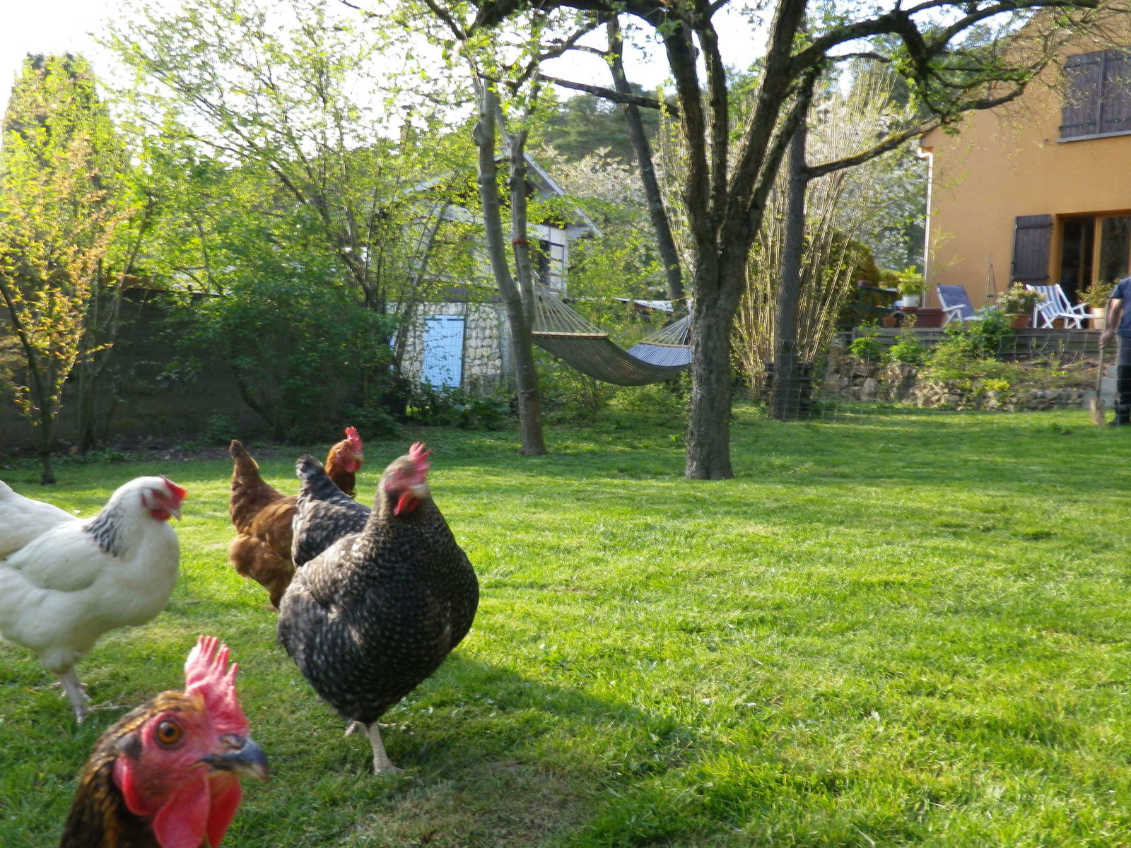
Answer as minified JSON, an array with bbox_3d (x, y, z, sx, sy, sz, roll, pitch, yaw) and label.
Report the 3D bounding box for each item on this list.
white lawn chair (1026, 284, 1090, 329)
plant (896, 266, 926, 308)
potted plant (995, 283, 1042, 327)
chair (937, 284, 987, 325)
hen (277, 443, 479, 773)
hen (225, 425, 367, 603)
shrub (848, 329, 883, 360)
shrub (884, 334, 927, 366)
[{"bbox_3d":[8.163,-1.911,15.700,0.620,0.870,0.880,0,4,-12],"label":"white lawn chair"},{"bbox_3d":[5.732,-2.269,15.700,0.500,0.690,0.500,3,4,23],"label":"plant"},{"bbox_3d":[7.026,-1.816,14.700,0.700,0.740,0.680,3,4,23],"label":"potted plant"},{"bbox_3d":[6.752,-1.947,16.000,0.620,0.870,0.880,0,4,-21],"label":"chair"},{"bbox_3d":[-0.276,0.250,1.350,0.230,0.445,0.380,-2,5,-41],"label":"hen"},{"bbox_3d":[-0.530,0.217,1.930,0.360,0.420,0.200,-3,5,-42],"label":"hen"},{"bbox_3d":[4.382,-1.145,13.800,0.500,0.470,0.480,3,4,23],"label":"shrub"},{"bbox_3d":[4.877,-1.065,13.600,0.600,0.480,0.550,3,4,23],"label":"shrub"}]

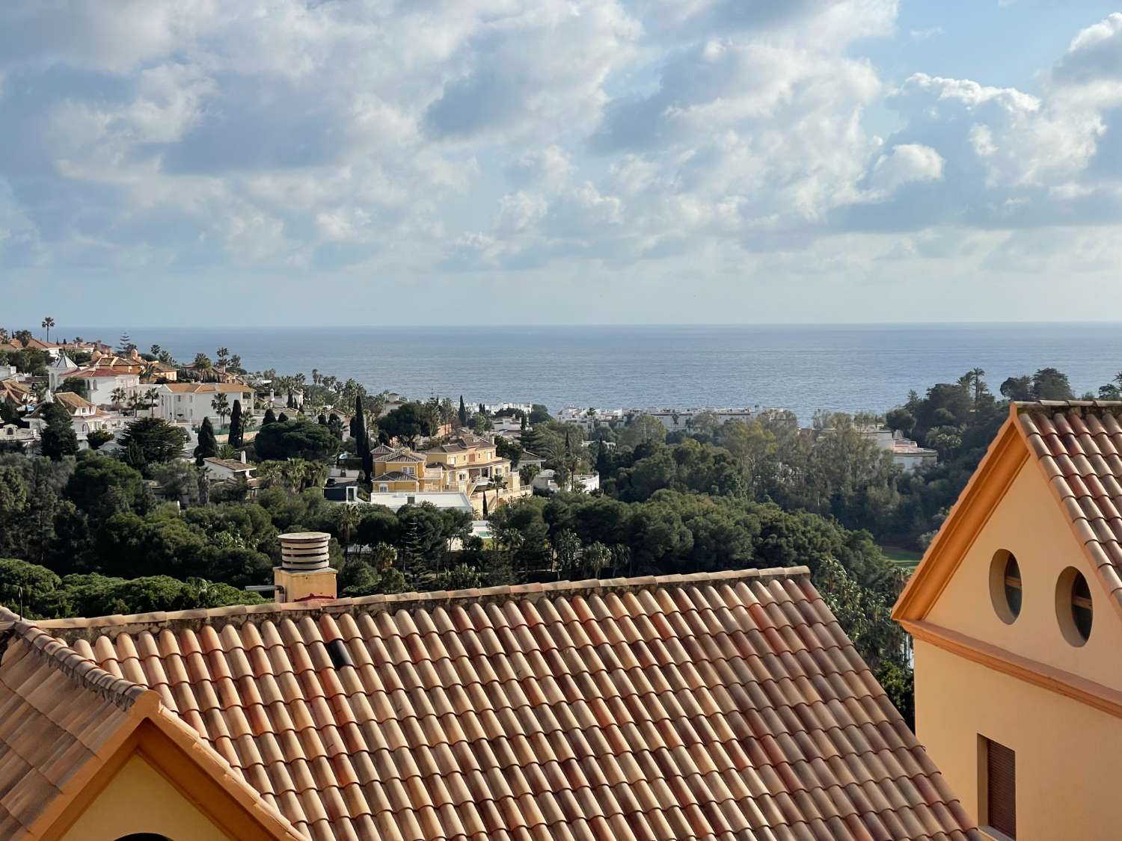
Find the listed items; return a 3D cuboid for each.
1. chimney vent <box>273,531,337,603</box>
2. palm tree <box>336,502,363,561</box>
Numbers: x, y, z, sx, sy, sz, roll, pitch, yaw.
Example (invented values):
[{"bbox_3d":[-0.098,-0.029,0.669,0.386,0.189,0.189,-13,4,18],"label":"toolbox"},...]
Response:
[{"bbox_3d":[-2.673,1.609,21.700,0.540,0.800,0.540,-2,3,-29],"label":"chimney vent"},{"bbox_3d":[-31.635,16.702,310.000,3.900,8.700,3.900,0,3,0],"label":"palm tree"}]

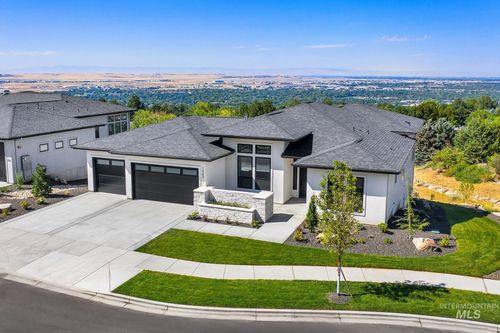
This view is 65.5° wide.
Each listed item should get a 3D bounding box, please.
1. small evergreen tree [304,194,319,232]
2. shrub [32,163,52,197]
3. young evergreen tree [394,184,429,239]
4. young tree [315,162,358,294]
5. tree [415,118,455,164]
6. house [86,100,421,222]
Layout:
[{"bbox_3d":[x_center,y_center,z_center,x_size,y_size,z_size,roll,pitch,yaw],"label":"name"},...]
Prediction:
[{"bbox_3d":[3.357,2.538,21.128,0.710,2.060,0.710,0,13,0],"label":"small evergreen tree"},{"bbox_3d":[-14.589,1.007,27.162,1.470,2.350,1.470,0,13,0],"label":"shrub"},{"bbox_3d":[8.531,2.340,20.499,1.690,2.780,1.600,0,13,0],"label":"young evergreen tree"},{"bbox_3d":[3.372,2.440,14.701,1.550,5.410,1.550,0,13,0],"label":"young tree"},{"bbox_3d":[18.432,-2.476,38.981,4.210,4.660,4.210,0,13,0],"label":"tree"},{"bbox_3d":[1.363,-2.073,32.313,23.000,6.300,20.300,5,14,21],"label":"house"}]

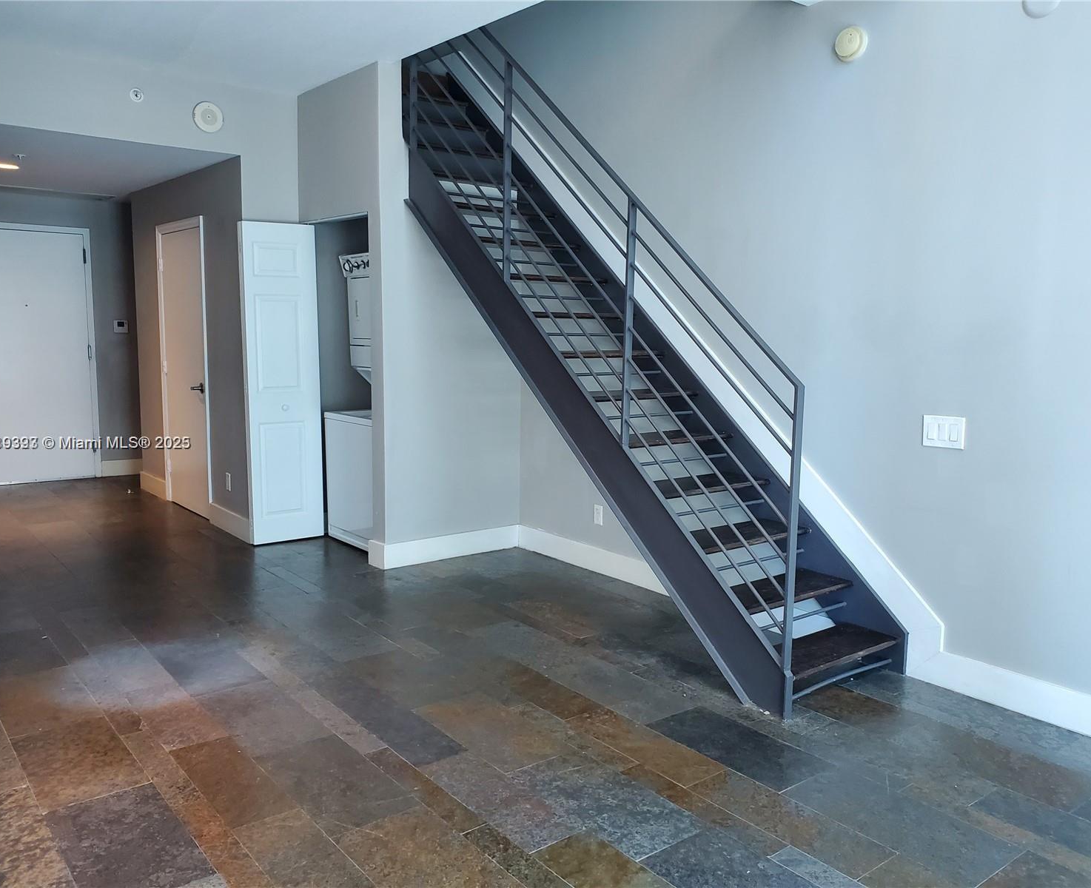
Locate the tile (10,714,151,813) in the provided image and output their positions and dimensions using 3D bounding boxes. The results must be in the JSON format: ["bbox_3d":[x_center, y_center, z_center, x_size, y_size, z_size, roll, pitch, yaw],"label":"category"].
[{"bbox_3d":[-1.543,1.043,2.932,0.299,0.011,0.601,-5,9,-38],"label":"tile"}]

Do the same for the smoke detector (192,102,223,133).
[{"bbox_3d":[-1.999,-1.938,5.278,0.175,0.175,0.050,-5,9,-39],"label":"smoke detector"}]

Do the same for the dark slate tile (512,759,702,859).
[{"bbox_3d":[0.178,1.090,2.724,0.299,0.011,0.601,-5,9,-38],"label":"dark slate tile"}]

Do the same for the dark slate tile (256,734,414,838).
[{"bbox_3d":[-0.657,1.051,2.762,0.296,0.014,0.579,-5,9,-39],"label":"dark slate tile"}]

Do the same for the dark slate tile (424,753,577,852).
[{"bbox_3d":[-0.150,1.085,2.730,0.198,0.011,0.601,-5,9,-38],"label":"dark slate tile"}]

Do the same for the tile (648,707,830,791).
[{"bbox_3d":[0.646,1.034,3.029,0.290,0.014,0.587,-5,9,-39],"label":"tile"}]

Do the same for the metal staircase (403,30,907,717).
[{"bbox_3d":[0.164,-0.770,4.578,0.779,3.190,3.400,-6,10,-39],"label":"metal staircase"}]

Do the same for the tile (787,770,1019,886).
[{"bbox_3d":[1.038,1.123,2.648,0.302,0.012,0.609,-6,10,-39],"label":"tile"}]

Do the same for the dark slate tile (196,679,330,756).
[{"bbox_3d":[-1.031,0.988,3.224,0.296,0.014,0.605,-5,9,-39],"label":"dark slate tile"}]

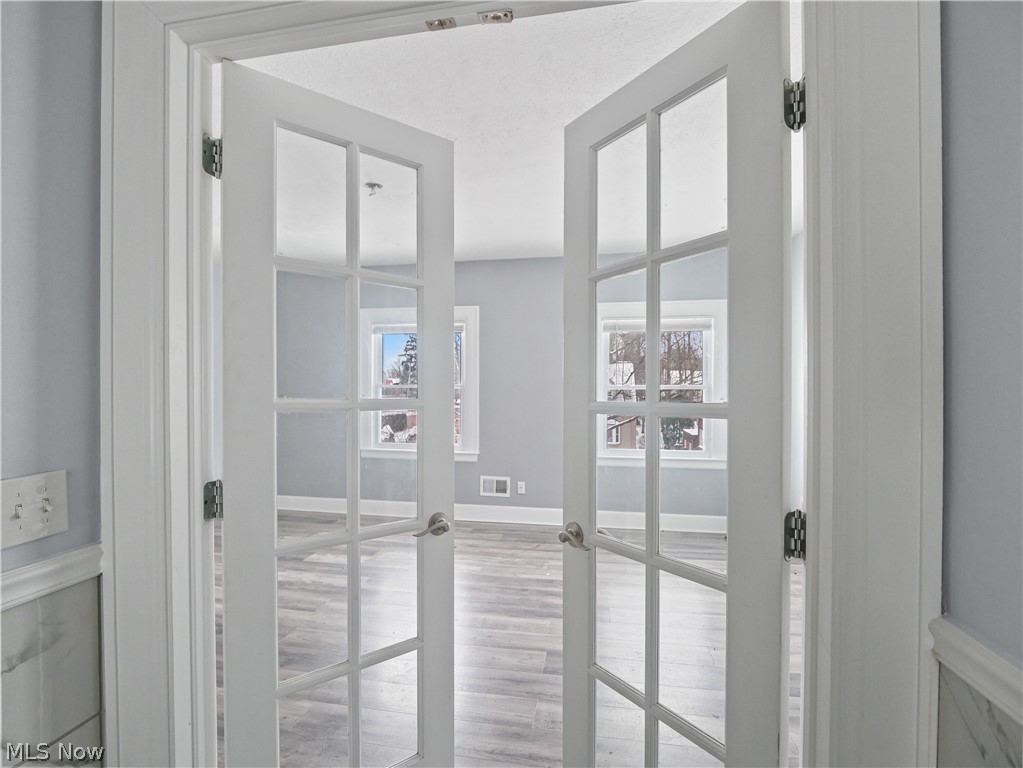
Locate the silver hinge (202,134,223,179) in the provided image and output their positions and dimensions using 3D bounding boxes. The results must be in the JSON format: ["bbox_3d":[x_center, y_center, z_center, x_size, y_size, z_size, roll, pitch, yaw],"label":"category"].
[{"bbox_3d":[-0.668,-0.514,1.061,0.037,0.090,0.044,0,0,-12],"label":"silver hinge"}]

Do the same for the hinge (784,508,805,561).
[{"bbox_3d":[0.508,0.273,0.843,0.037,0.090,0.044,0,0,33],"label":"hinge"}]

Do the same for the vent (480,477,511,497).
[{"bbox_3d":[-0.158,1.012,4.670,0.300,0.196,0.018,0,0,10],"label":"vent"}]

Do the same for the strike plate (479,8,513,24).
[{"bbox_3d":[-0.030,-0.734,0.945,0.064,0.007,0.028,0,0,11],"label":"strike plate"}]

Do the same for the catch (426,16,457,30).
[{"bbox_3d":[-0.141,-0.731,0.962,0.057,0.007,0.025,0,0,11],"label":"catch"}]

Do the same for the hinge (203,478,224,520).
[{"bbox_3d":[-0.668,0.264,1.061,0.037,0.090,0.044,0,0,-12],"label":"hinge"}]

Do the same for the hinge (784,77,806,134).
[{"bbox_3d":[0.508,-0.504,0.843,0.037,0.090,0.044,0,0,33],"label":"hinge"}]

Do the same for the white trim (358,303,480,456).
[{"bbox_3d":[-0.947,-0.010,4.840,1.290,1.550,0.120,0,0,10],"label":"white trim"}]

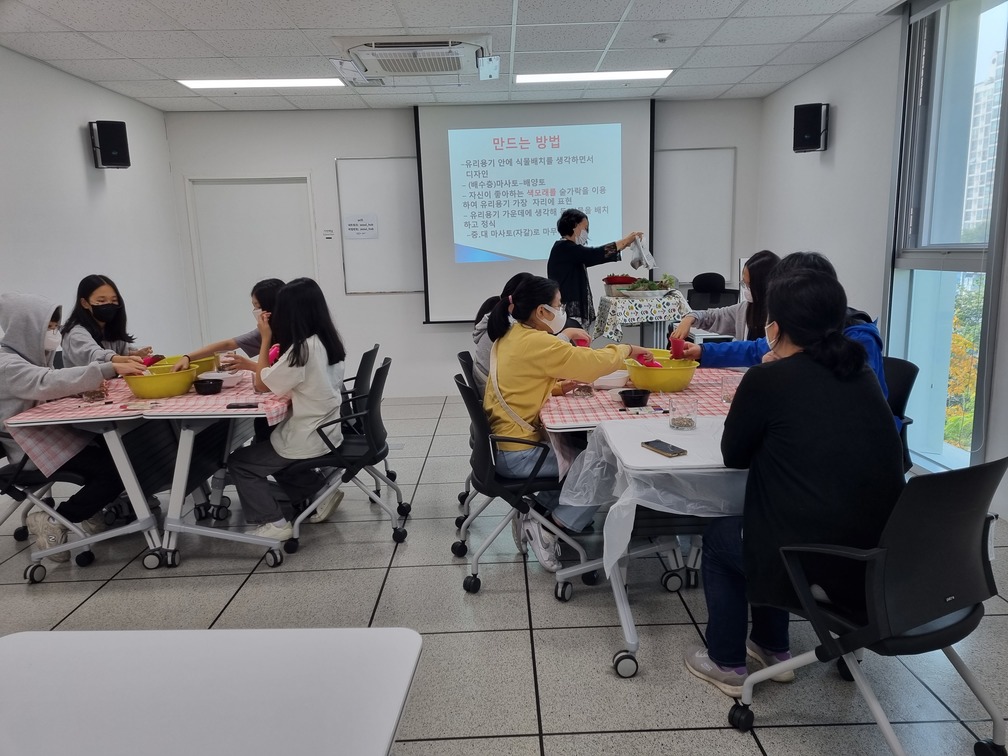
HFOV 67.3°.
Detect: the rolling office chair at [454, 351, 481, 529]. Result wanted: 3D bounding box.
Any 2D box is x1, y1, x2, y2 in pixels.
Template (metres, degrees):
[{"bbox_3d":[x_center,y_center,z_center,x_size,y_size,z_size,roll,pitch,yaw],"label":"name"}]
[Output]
[{"bbox_3d":[0.051,0.287,3.912,0.610,0.870,0.590,-2,10,-2],"label":"rolling office chair"}]

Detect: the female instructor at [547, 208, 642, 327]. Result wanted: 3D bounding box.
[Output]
[{"bbox_3d":[0.622,-0.308,5.076,0.620,1.620,0.480,-1,10,8],"label":"female instructor"}]

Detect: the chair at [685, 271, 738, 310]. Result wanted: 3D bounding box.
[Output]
[{"bbox_3d":[1.769,-0.316,6.405,0.640,1.120,0.640,1,10,17],"label":"chair"}]

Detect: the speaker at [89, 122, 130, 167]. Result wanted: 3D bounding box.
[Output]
[{"bbox_3d":[-2.849,-1.685,5.495,0.200,0.290,0.190,-10,13,-42],"label":"speaker"}]

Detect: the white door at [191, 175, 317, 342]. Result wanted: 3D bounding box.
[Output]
[{"bbox_3d":[-2.267,-0.781,7.036,1.080,2.070,0.090,-2,10,0],"label":"white door"}]

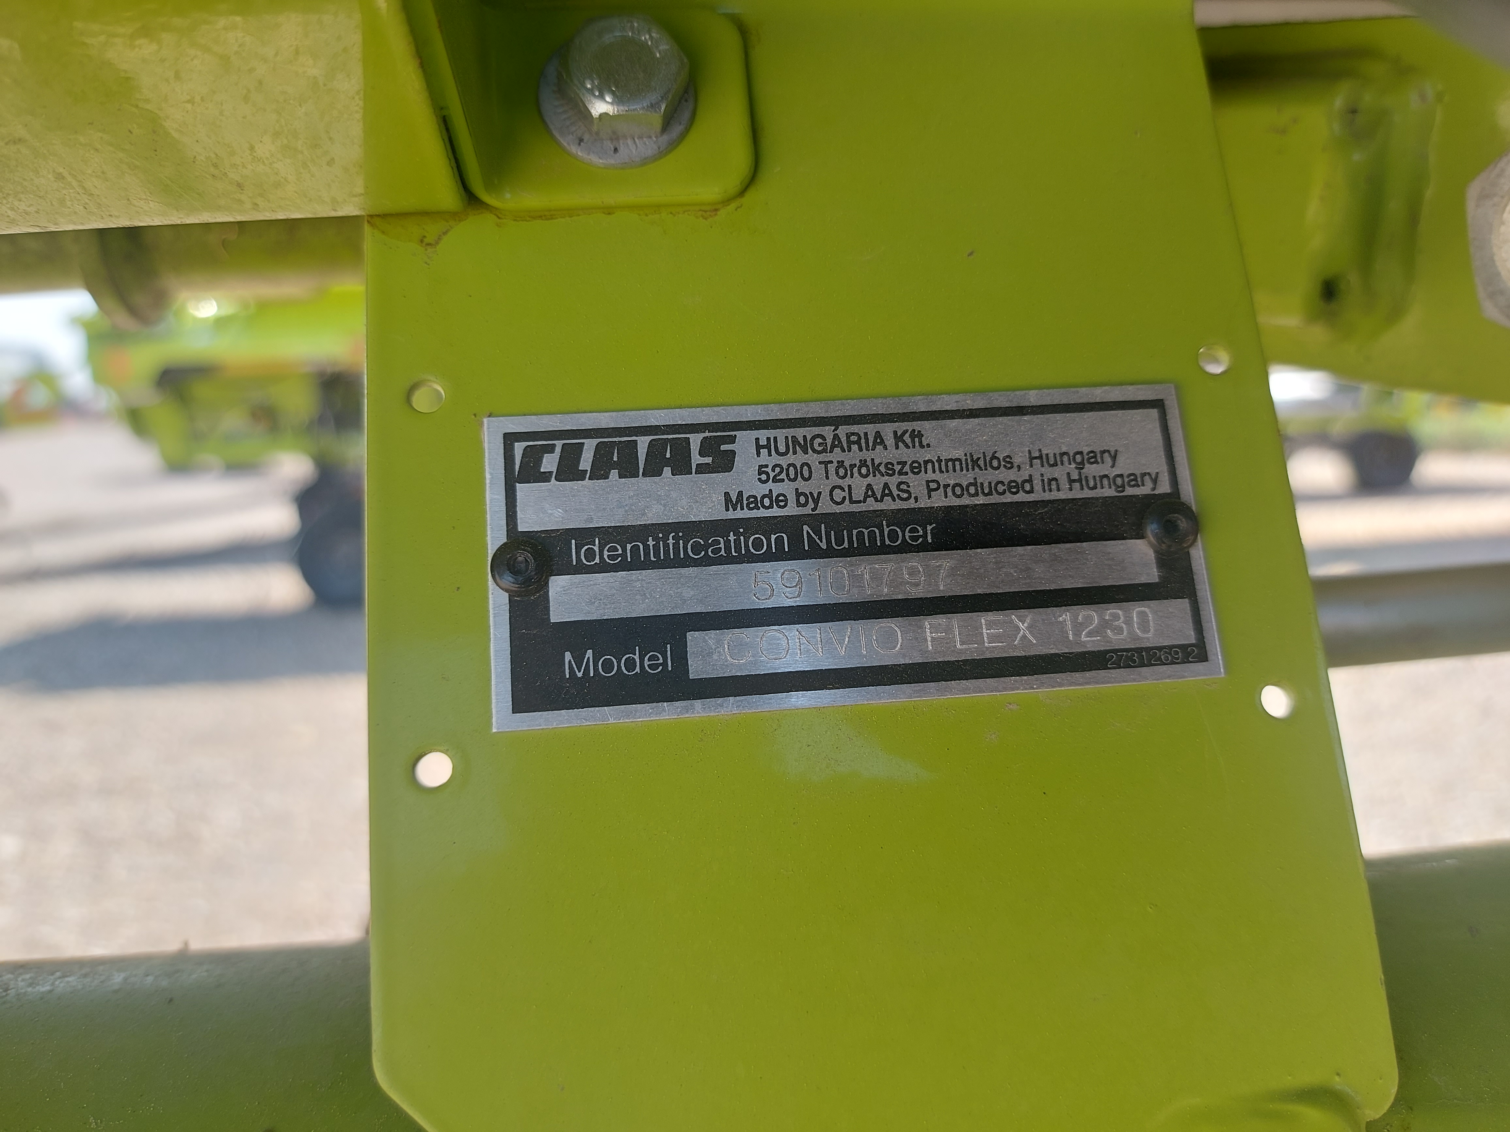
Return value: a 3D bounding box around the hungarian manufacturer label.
[{"bbox_3d":[0.014,-0.003,0.148,0.102,0.044,0.002,-4,-12,-5],"label":"hungarian manufacturer label"}]

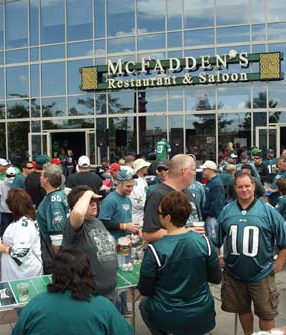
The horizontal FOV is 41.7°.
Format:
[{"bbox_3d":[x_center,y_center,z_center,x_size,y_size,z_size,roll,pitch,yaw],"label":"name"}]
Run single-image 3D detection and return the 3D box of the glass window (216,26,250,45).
[{"bbox_3d":[3.523,-5.196,14.690,1.296,0.666,0.080,0,3,18],"label":"glass window"}]

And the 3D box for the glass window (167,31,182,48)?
[{"bbox_3d":[1.248,-4.980,14.661,0.524,0.651,0.100,0,1,15],"label":"glass window"}]

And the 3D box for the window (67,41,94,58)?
[{"bbox_3d":[-2.666,-4.976,15.812,1.223,0.651,0.100,0,1,18],"label":"window"}]

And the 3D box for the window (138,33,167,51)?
[{"bbox_3d":[0.359,-5.234,15.683,1.296,0.666,0.080,0,3,18],"label":"window"}]

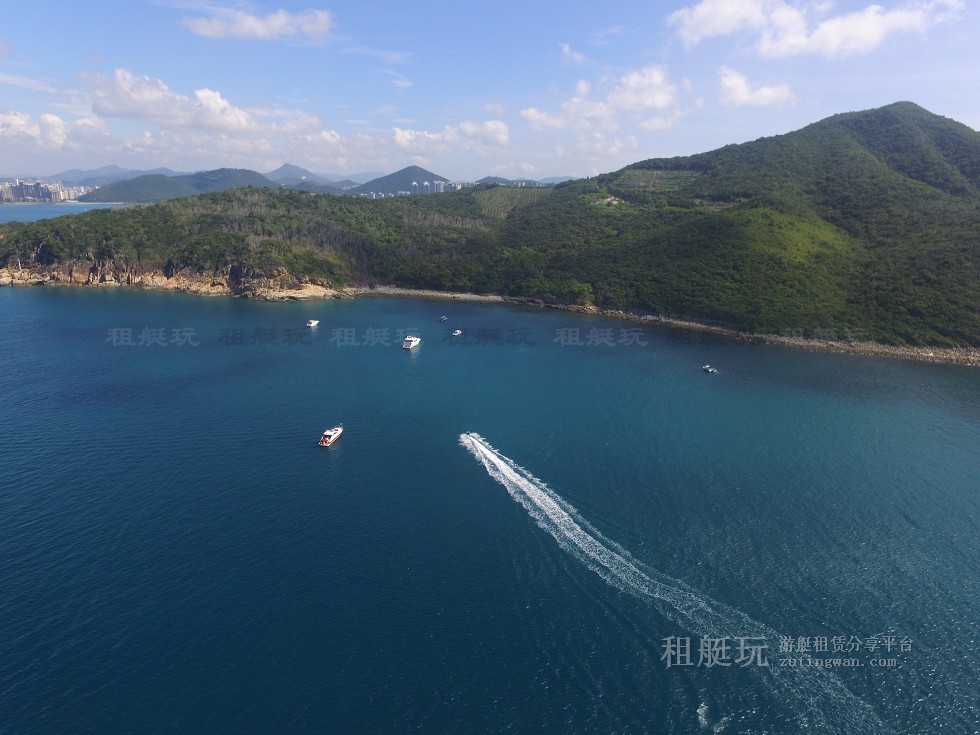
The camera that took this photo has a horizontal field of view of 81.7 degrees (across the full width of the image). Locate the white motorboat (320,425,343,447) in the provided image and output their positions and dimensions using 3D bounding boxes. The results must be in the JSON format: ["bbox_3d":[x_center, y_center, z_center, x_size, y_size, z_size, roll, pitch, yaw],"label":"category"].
[{"bbox_3d":[-65.241,28.237,235.777,4.200,4.000,13.700,5,18,15],"label":"white motorboat"}]

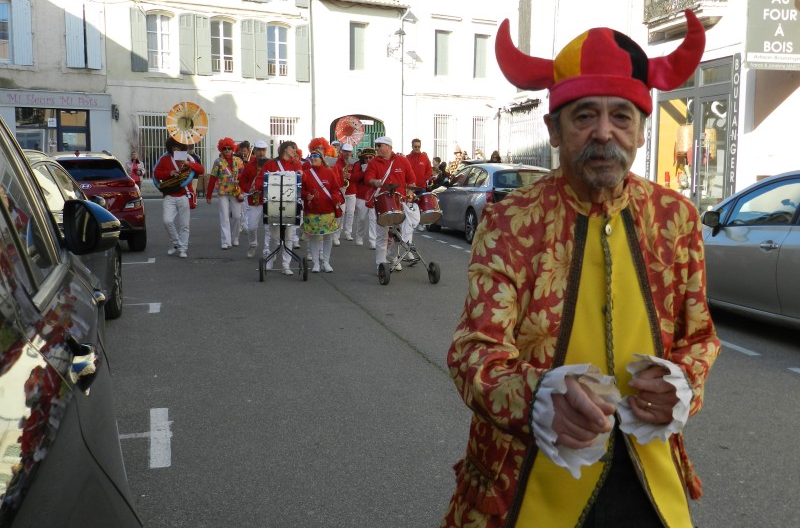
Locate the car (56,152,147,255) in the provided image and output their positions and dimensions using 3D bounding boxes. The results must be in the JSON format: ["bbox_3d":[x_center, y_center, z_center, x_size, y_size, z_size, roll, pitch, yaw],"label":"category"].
[{"bbox_3d":[-5.352,-1.088,14.767,1.800,1.560,4.165,-2,7,-22],"label":"car"}]

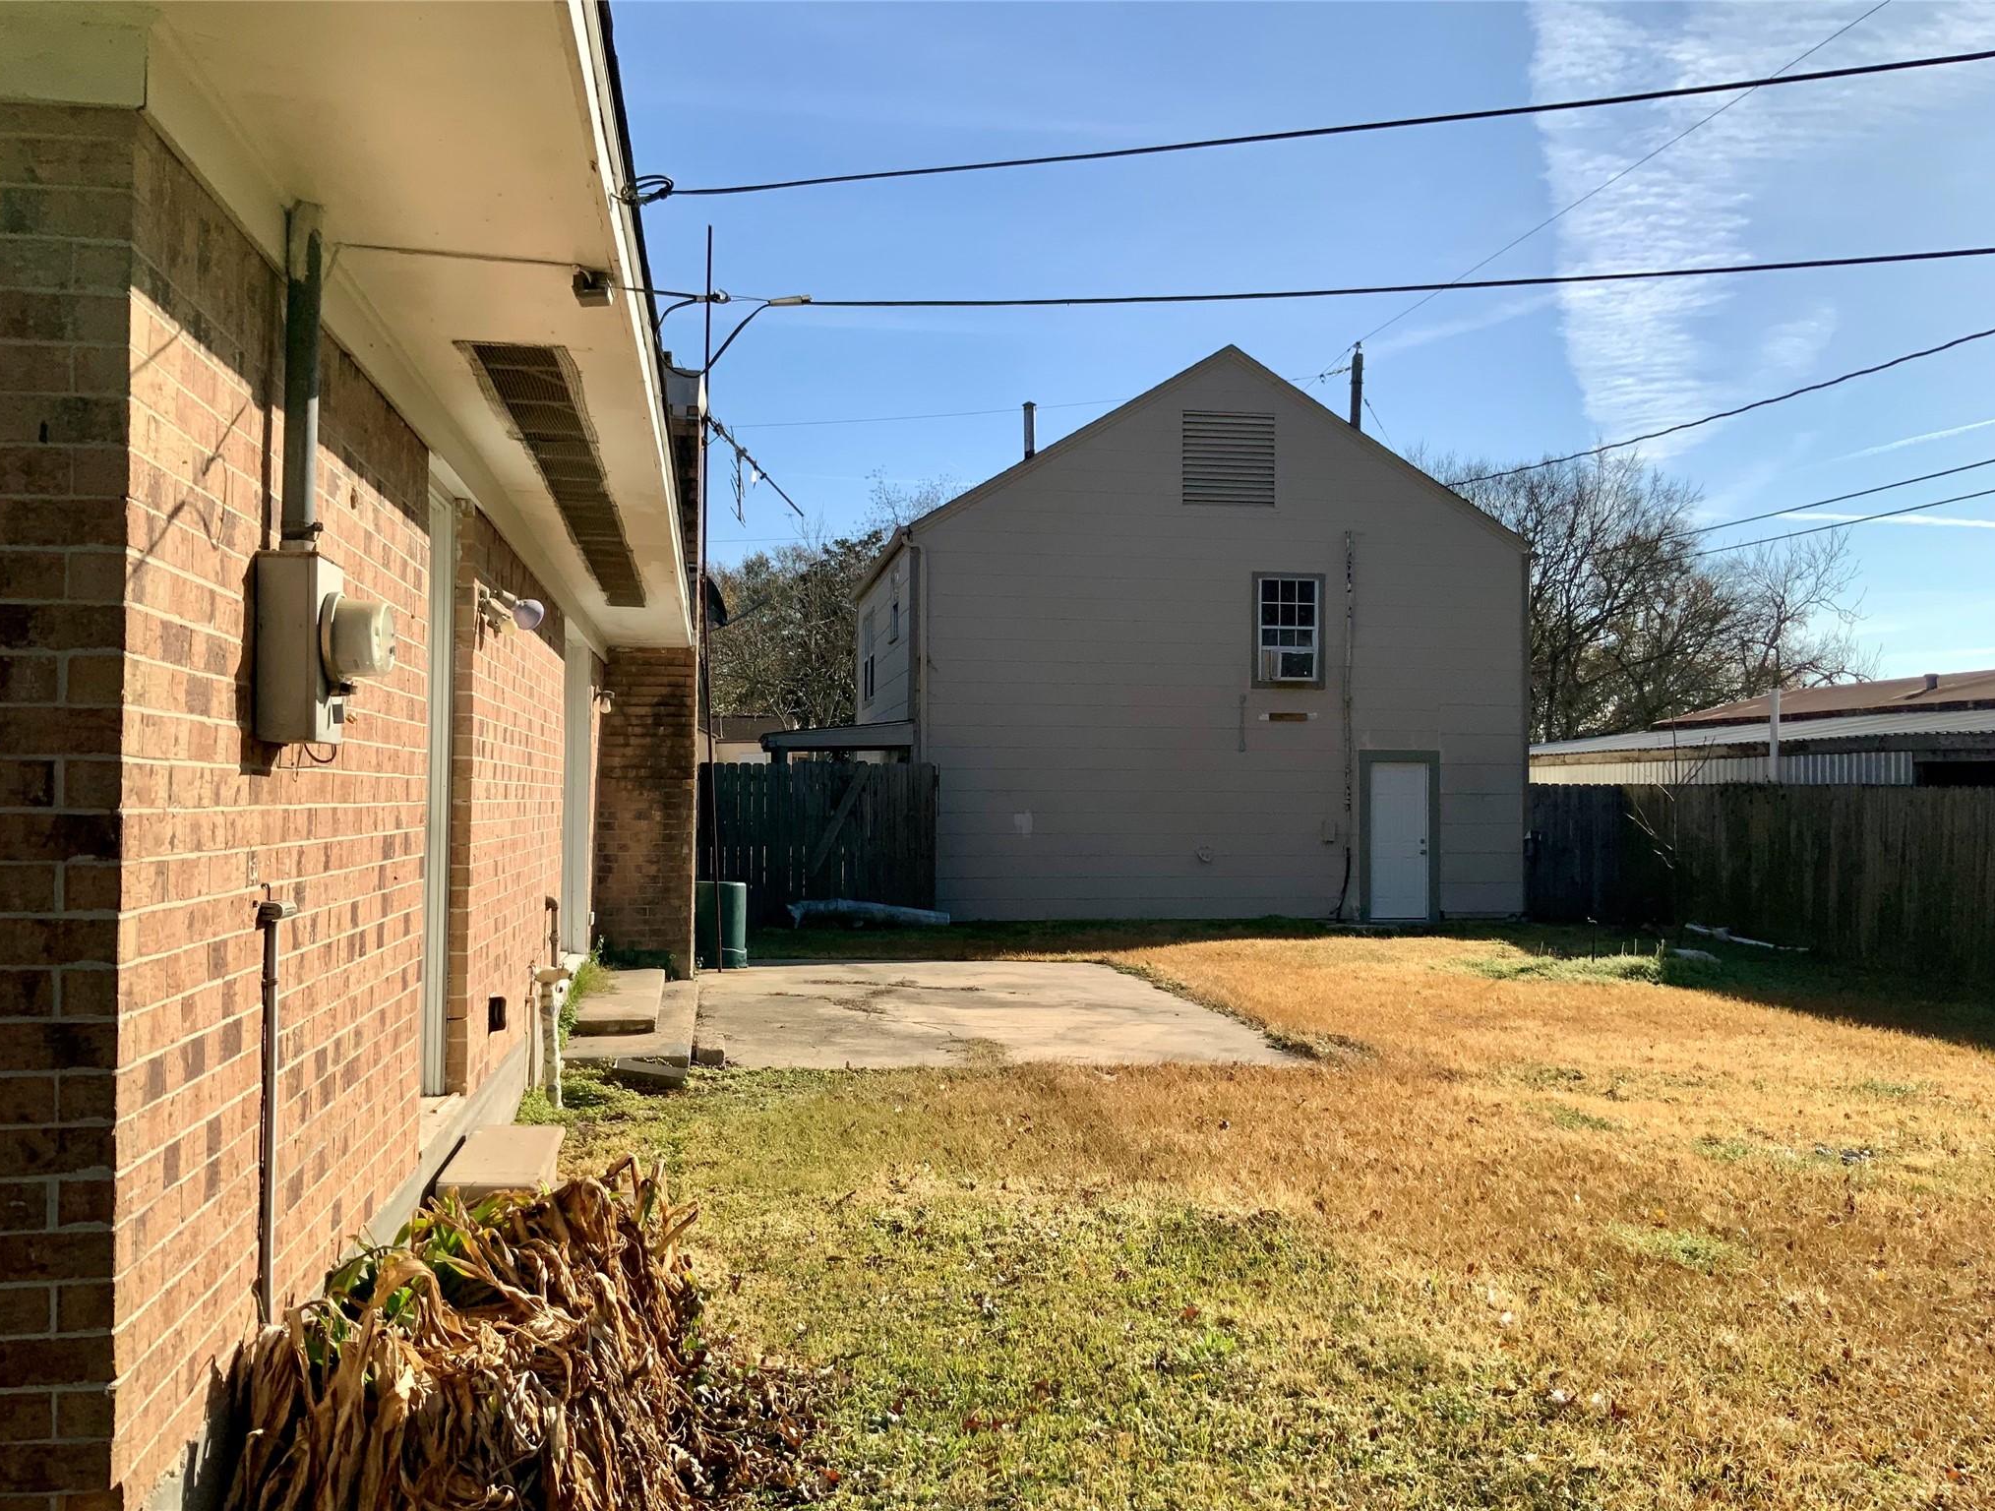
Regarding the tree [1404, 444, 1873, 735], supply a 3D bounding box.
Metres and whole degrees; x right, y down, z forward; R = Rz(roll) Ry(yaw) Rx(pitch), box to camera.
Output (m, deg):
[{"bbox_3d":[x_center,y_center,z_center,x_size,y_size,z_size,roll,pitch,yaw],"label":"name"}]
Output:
[{"bbox_3d":[16.097,-2.470,41.882,11.437,10.377,11.437,0,-1,0],"label":"tree"}]

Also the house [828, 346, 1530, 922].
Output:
[{"bbox_3d":[2.300,-1.487,25.057,8.386,7.373,7.700,0,-1,-10],"label":"house"}]

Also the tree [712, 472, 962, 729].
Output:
[{"bbox_3d":[-4.103,-2.051,39.894,6.267,9.291,6.267,0,-1,0],"label":"tree"}]

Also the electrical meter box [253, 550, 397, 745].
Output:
[{"bbox_3d":[-1.331,-0.205,3.386,0.232,0.366,0.210,0,-1,-9],"label":"electrical meter box"}]

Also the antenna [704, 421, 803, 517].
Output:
[{"bbox_3d":[-1.939,-2.291,13.500,0.793,0.793,0.450,0,-1,0],"label":"antenna"}]

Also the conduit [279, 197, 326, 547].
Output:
[{"bbox_3d":[-1.396,-0.759,3.388,0.068,0.690,0.068,0,-1,-9],"label":"conduit"}]

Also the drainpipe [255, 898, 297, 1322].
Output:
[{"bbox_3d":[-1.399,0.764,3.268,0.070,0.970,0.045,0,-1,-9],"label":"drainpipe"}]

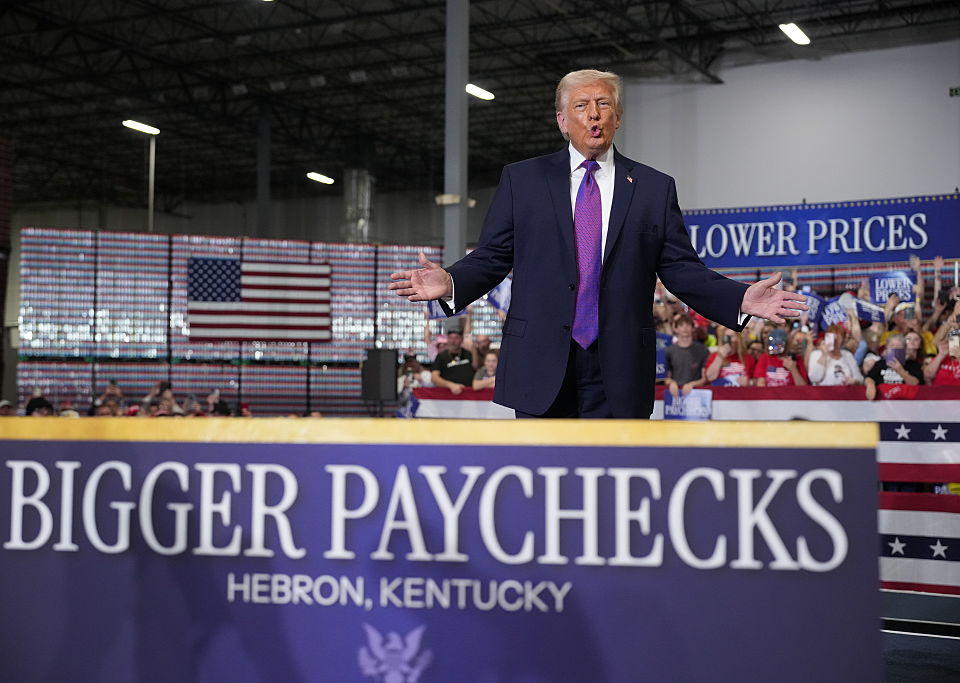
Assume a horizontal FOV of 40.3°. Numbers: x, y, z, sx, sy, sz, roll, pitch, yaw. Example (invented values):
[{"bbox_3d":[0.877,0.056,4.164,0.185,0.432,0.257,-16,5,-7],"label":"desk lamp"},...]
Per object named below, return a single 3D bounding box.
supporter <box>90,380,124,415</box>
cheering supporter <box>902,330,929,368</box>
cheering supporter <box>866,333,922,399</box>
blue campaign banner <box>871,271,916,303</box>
[{"bbox_3d":[-5.127,1.517,17.956,0.480,1.950,0.450,1,-3,-19],"label":"supporter"},{"bbox_3d":[4.054,0.702,12.164,0.460,1.610,0.330,0,-3,13],"label":"cheering supporter"},{"bbox_3d":[3.711,0.733,11.713,0.530,1.620,0.480,-1,-3,19],"label":"cheering supporter"},{"bbox_3d":[4.045,-0.528,12.800,0.460,0.315,0.020,-1,-3,19],"label":"blue campaign banner"}]

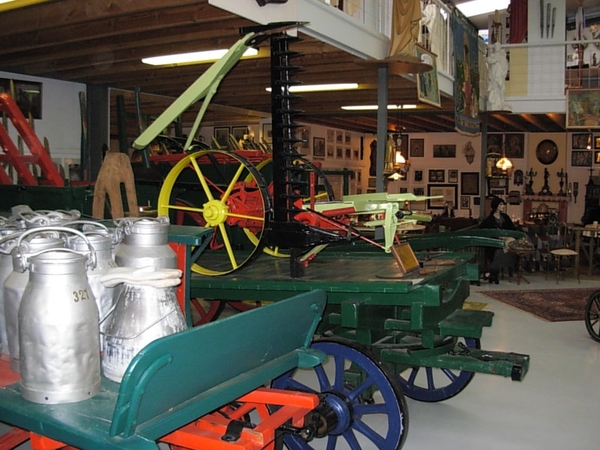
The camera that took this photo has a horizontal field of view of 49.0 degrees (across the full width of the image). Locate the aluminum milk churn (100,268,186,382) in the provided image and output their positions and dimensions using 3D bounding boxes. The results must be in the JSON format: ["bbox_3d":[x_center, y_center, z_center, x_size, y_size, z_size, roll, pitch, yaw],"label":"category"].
[{"bbox_3d":[-0.700,0.463,2.965,0.370,0.410,0.370,0,4,-11],"label":"aluminum milk churn"}]

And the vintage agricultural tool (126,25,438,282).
[{"bbox_3d":[-0.029,-0.482,4.583,2.017,1.581,1.340,3,5,24],"label":"vintage agricultural tool"}]

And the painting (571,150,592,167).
[{"bbox_3d":[6.724,-1.573,15.700,0.461,0.358,0.040,2,5,15],"label":"painting"}]

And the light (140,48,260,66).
[{"bbox_3d":[-0.961,-1.590,6.227,1.270,0.080,0.130,2,5,21],"label":"light"}]

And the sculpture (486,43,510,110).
[{"bbox_3d":[3.345,-2.497,11.100,0.410,1.150,0.370,2,5,17],"label":"sculpture"}]

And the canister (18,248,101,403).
[{"bbox_3d":[-0.817,0.330,2.241,0.262,0.502,0.262,1,4,0],"label":"canister"}]

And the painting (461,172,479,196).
[{"bbox_3d":[4.065,-0.978,15.712,0.417,0.547,0.040,3,5,24],"label":"painting"}]

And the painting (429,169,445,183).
[{"bbox_3d":[3.448,-1.221,16.550,0.382,0.317,0.040,2,5,15],"label":"painting"}]

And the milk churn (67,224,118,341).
[{"bbox_3d":[-0.956,0.271,3.011,0.262,0.502,0.262,1,4,0],"label":"milk churn"}]

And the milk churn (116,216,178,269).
[{"bbox_3d":[-0.734,0.242,3.130,0.286,0.547,0.286,1,4,0],"label":"milk churn"}]

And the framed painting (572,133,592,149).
[{"bbox_3d":[6.285,-1.851,14.654,0.409,0.341,0.040,3,5,24],"label":"framed painting"}]

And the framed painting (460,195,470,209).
[{"bbox_3d":[3.973,-0.536,15.784,0.212,0.304,0.030,3,5,24],"label":"framed painting"}]

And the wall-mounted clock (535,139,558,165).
[{"bbox_3d":[5.604,-1.649,14.930,0.479,0.575,0.120,3,5,24],"label":"wall-mounted clock"}]

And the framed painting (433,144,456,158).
[{"bbox_3d":[3.630,-1.841,16.500,0.549,0.321,0.040,2,5,15],"label":"framed painting"}]

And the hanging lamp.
[{"bbox_3d":[3.947,-1.373,12.700,0.315,0.740,0.315,1,4,0],"label":"hanging lamp"}]

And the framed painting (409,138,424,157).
[{"bbox_3d":[2.978,-1.946,16.700,0.348,0.459,0.040,2,5,15],"label":"framed painting"}]

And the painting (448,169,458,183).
[{"bbox_3d":[3.838,-1.209,16.450,0.234,0.325,0.040,2,5,15],"label":"painting"}]

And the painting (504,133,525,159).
[{"bbox_3d":[5.258,-1.922,16.100,0.438,0.589,0.040,2,5,15],"label":"painting"}]

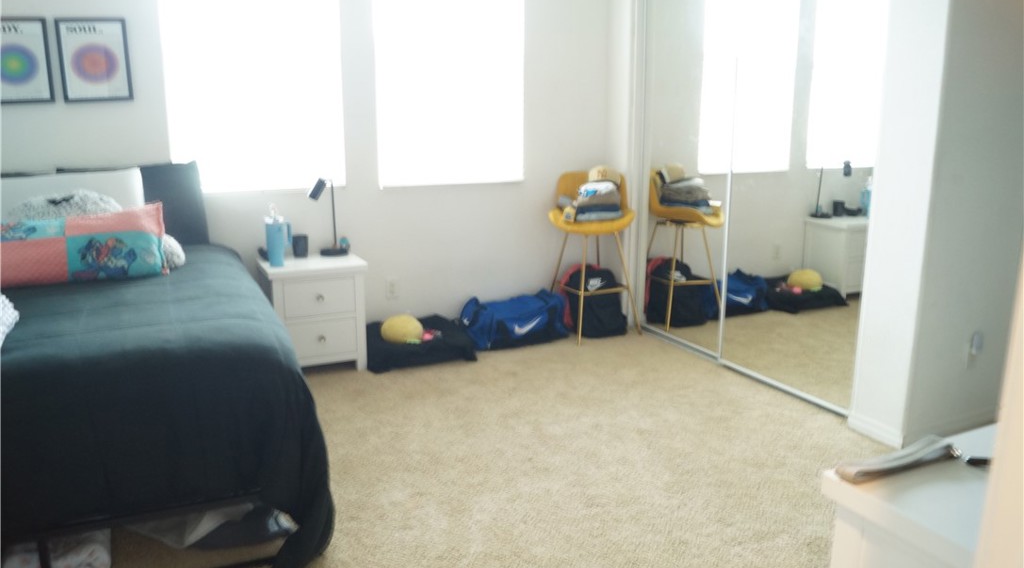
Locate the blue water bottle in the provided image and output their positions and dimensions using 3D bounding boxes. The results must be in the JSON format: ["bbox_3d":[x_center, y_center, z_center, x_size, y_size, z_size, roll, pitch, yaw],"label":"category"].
[{"bbox_3d":[-1.282,-0.270,4.222,0.140,0.336,0.098,-6,13,-23],"label":"blue water bottle"}]

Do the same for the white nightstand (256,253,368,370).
[{"bbox_3d":[-1.115,0.177,4.382,0.521,0.607,0.401,-6,13,-23],"label":"white nightstand"}]

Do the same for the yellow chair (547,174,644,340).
[{"bbox_3d":[0.527,-0.191,5.019,0.527,1.045,0.513,-7,14,-27],"label":"yellow chair"}]

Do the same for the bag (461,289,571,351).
[{"bbox_3d":[0.027,0.217,4.932,0.695,0.289,0.322,-6,13,-23],"label":"bag"}]

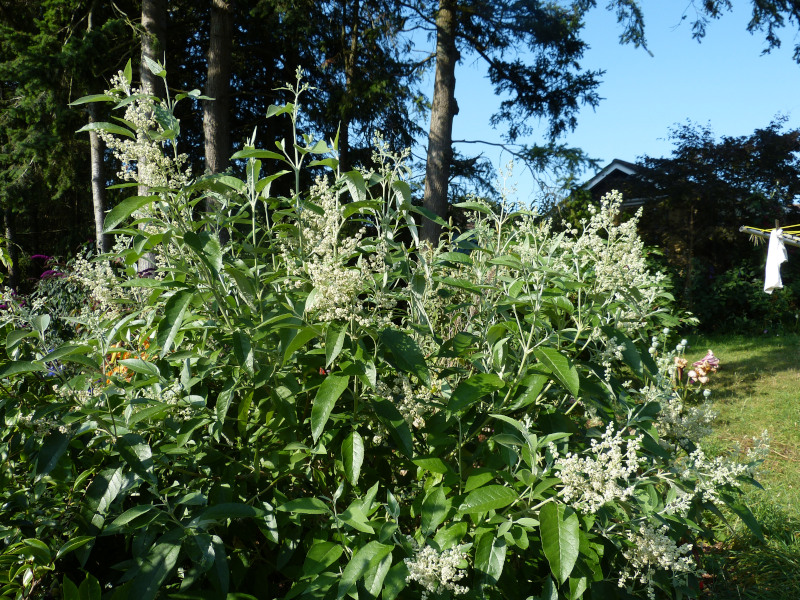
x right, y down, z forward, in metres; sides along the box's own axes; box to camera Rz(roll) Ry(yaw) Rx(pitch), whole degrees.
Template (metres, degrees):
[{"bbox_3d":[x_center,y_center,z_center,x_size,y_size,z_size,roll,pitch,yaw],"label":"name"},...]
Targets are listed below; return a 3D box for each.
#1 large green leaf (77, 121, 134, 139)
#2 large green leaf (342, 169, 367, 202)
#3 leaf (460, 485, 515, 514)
[{"bbox_3d":[-0.987,-0.569,2.250,0.200,0.040,0.075,-7,33,-7],"label":"large green leaf"},{"bbox_3d":[-0.149,-0.366,2.200,0.068,0.135,0.045,-25,-15,-13],"label":"large green leaf"},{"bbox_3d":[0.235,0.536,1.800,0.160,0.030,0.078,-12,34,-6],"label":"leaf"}]

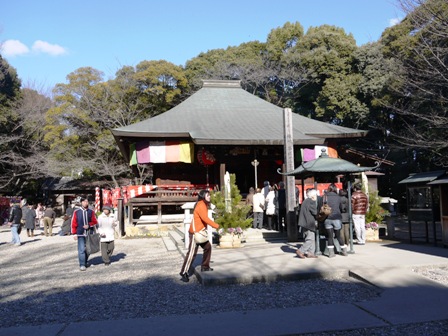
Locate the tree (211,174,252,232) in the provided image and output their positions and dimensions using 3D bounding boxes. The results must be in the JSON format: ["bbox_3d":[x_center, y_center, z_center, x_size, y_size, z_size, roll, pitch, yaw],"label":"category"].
[{"bbox_3d":[0.219,1.038,10.600,1.150,1.650,1.050,0,-5,-9],"label":"tree"}]

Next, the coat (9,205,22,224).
[{"bbox_3d":[-7.537,1.681,13.100,0.420,0.740,0.480,-5,-6,41],"label":"coat"}]

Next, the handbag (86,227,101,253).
[{"bbox_3d":[-2.953,1.640,8.200,0.360,0.600,0.160,2,-6,-30],"label":"handbag"}]

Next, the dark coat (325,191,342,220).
[{"bbox_3d":[2.466,0.849,8.200,0.430,0.670,0.340,-1,-5,6],"label":"dark coat"}]

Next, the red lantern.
[{"bbox_3d":[-0.705,-0.423,14.600,0.800,0.740,0.800,0,-5,-9],"label":"red lantern"}]

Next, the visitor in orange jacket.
[{"bbox_3d":[-0.461,1.220,6.550,0.700,1.590,0.550,0,-5,-12],"label":"visitor in orange jacket"}]

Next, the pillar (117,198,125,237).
[{"bbox_3d":[-4.206,2.022,14.800,0.250,1.550,0.250,0,-5,-9],"label":"pillar"}]

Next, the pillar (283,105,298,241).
[{"bbox_3d":[2.101,0.221,11.450,0.290,4.100,0.290,0,-5,-9],"label":"pillar"}]

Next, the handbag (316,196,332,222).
[{"bbox_3d":[2.219,0.927,8.000,0.360,0.520,0.200,-3,-5,24],"label":"handbag"}]

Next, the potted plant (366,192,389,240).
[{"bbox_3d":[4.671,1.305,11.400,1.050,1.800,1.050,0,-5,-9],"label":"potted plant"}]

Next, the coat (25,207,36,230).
[{"bbox_3d":[-8.329,2.131,15.600,0.480,0.950,0.360,-1,-5,0],"label":"coat"}]

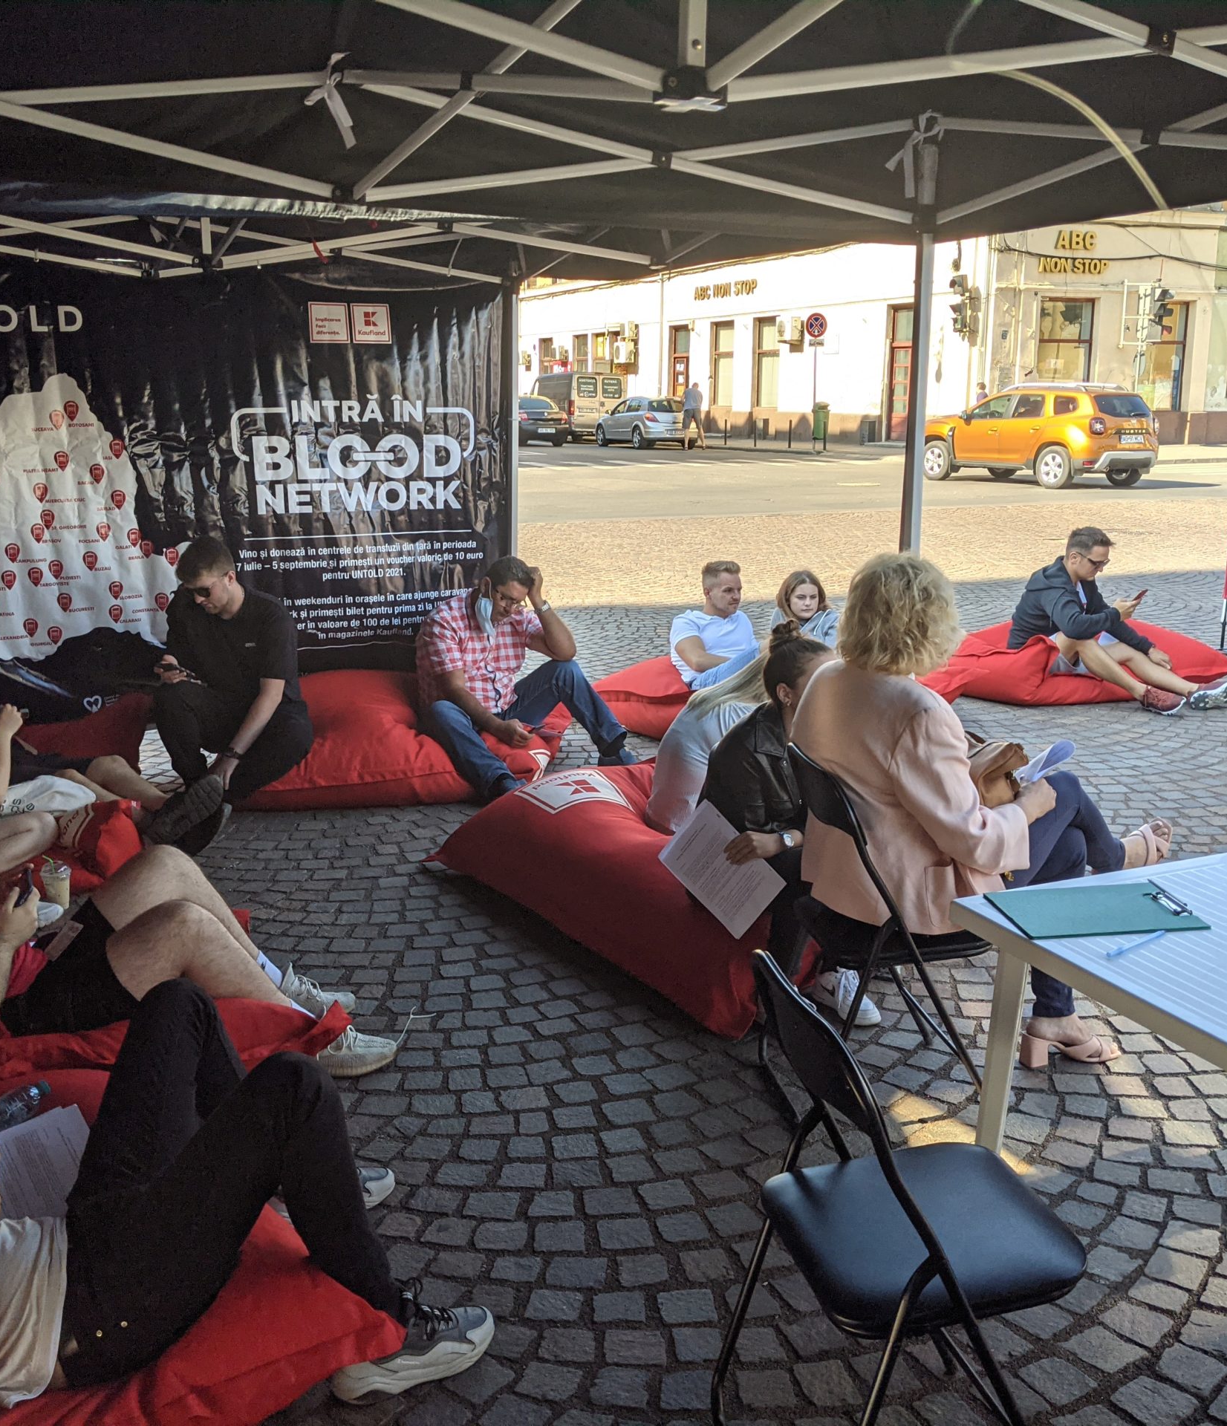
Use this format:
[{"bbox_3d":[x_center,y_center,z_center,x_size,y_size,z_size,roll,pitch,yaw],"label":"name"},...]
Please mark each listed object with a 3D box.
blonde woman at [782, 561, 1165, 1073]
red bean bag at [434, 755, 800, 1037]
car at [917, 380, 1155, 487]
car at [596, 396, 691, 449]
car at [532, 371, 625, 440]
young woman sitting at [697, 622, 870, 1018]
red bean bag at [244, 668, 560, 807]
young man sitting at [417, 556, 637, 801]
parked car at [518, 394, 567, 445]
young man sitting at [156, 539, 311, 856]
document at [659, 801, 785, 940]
[{"bbox_3d":[0.870,0.260,3.222,1.020,1.260,0.520,-7,14,-29],"label":"blonde woman"},{"bbox_3d":[0.234,0.409,4.465,0.980,0.430,1.420,-10,16,-38],"label":"red bean bag"},{"bbox_3d":[7.170,-4.820,25.600,1.820,1.690,4.340,-8,15,-32],"label":"car"},{"bbox_3d":[1.032,-8.589,43.709,1.750,1.460,4.250,-5,13,-21],"label":"car"},{"bbox_3d":[-1.314,-10.179,49.436,1.950,2.120,4.800,-5,13,-21],"label":"car"},{"bbox_3d":[0.479,0.261,3.762,0.580,0.970,0.480,2,12,8],"label":"young woman sitting"},{"bbox_3d":[-0.800,0.041,6.027,1.400,0.430,1.080,-1,12,-5],"label":"red bean bag"},{"bbox_3d":[-0.330,-0.178,5.953,0.780,0.930,0.800,-11,17,-41],"label":"young man sitting"},{"bbox_3d":[-2.829,-8.821,44.250,1.760,1.460,4.450,-5,14,-23],"label":"parked car"},{"bbox_3d":[-1.340,-0.085,5.226,0.570,1.060,0.720,11,17,41],"label":"young man sitting"},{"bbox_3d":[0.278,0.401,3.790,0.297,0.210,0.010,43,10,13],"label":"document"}]

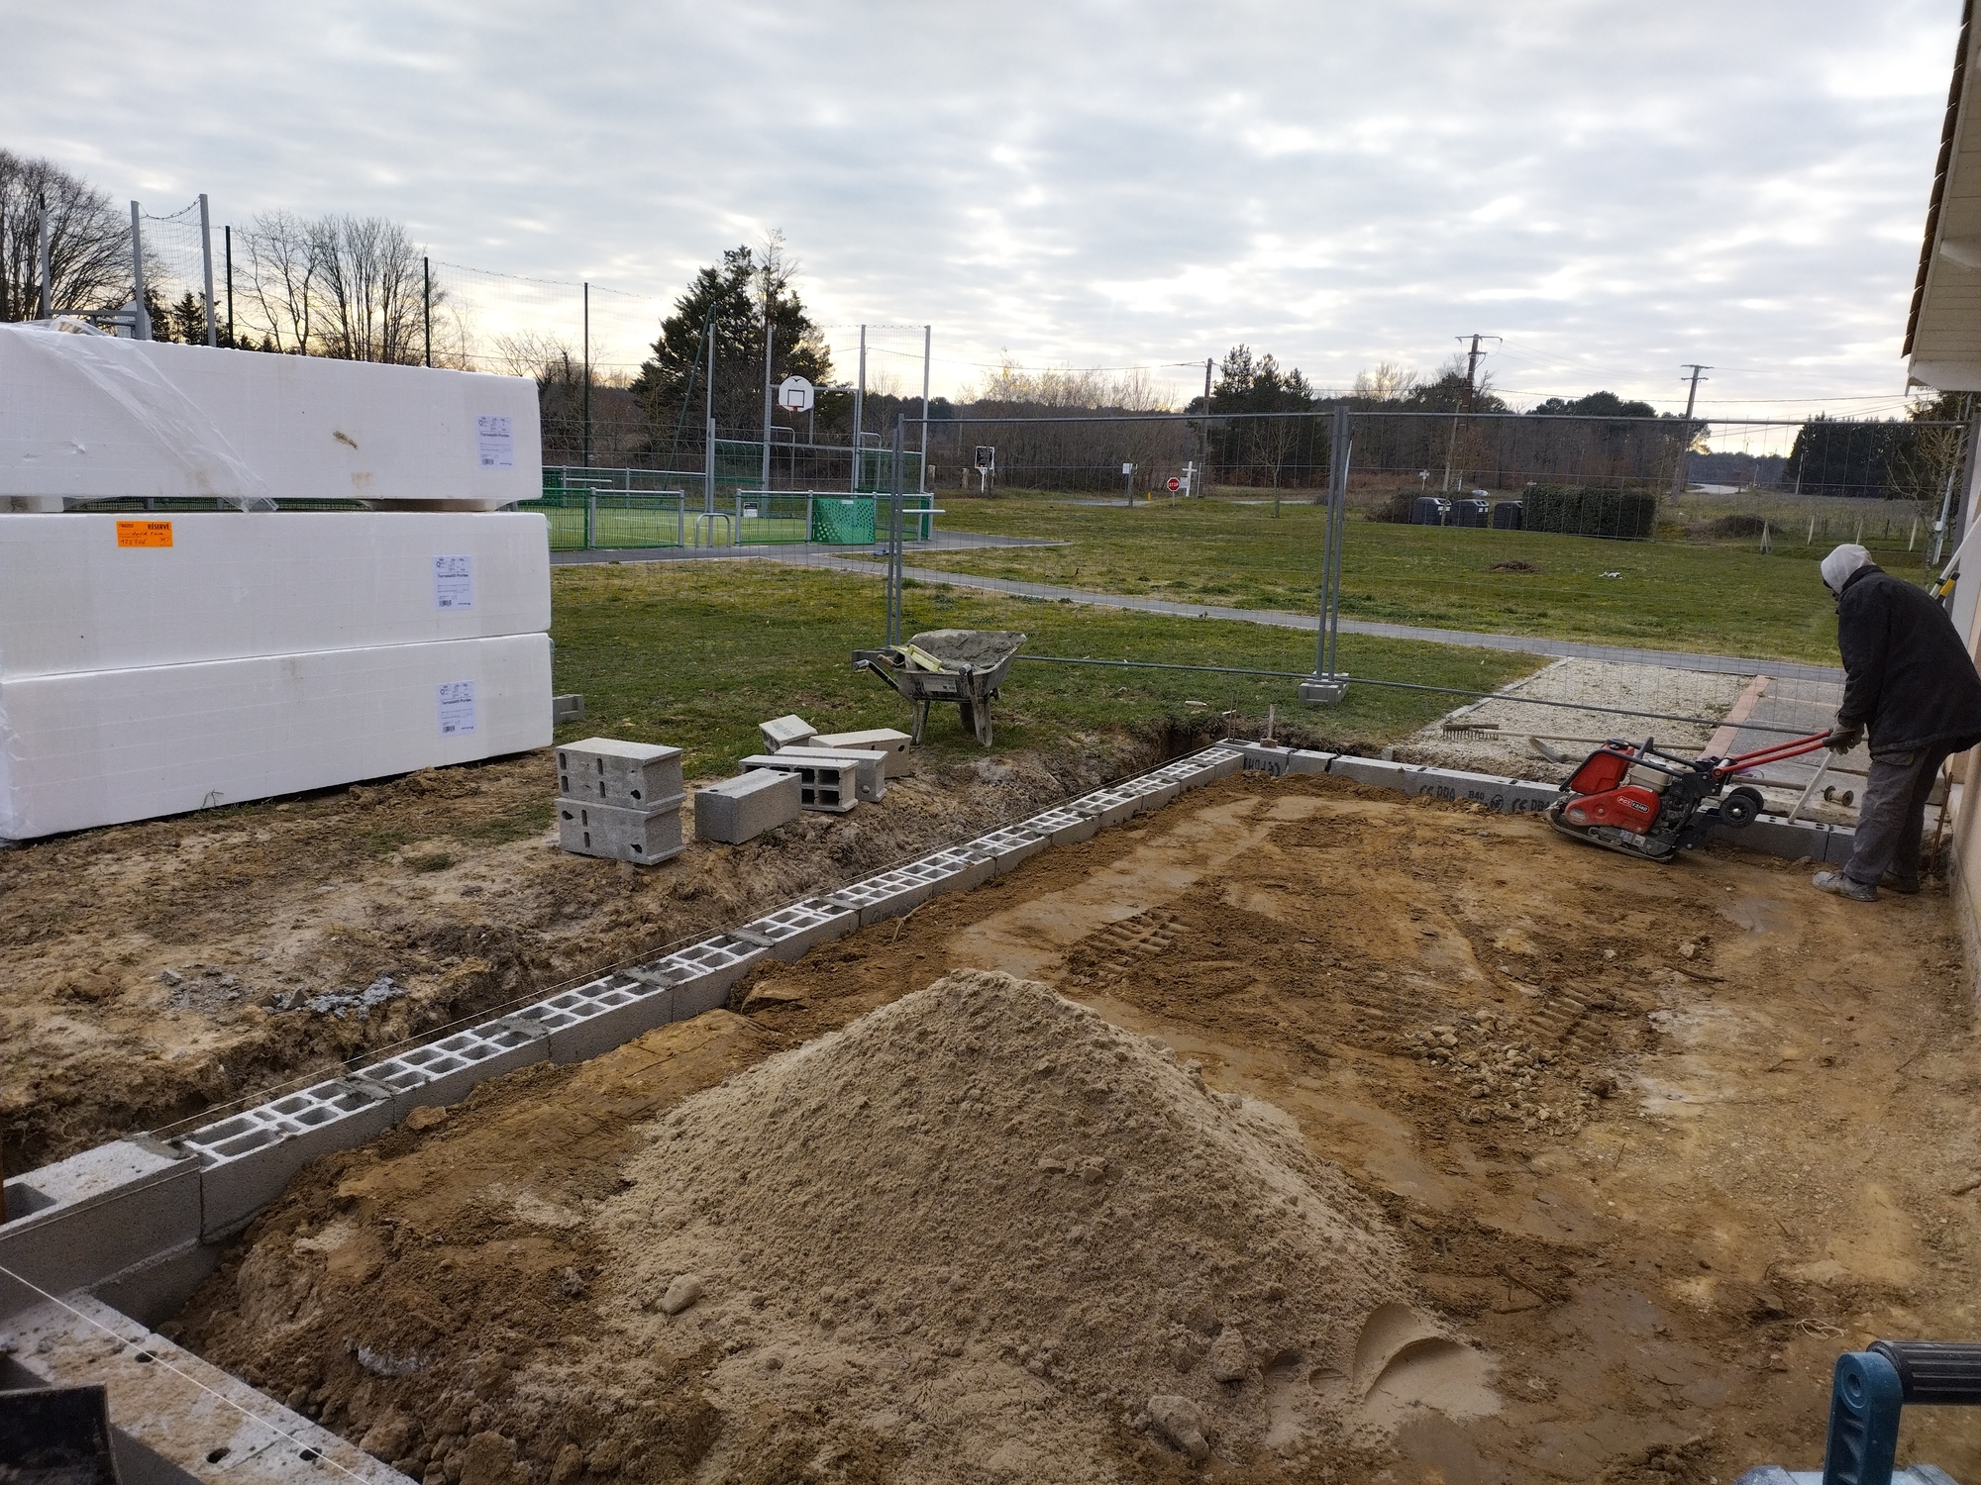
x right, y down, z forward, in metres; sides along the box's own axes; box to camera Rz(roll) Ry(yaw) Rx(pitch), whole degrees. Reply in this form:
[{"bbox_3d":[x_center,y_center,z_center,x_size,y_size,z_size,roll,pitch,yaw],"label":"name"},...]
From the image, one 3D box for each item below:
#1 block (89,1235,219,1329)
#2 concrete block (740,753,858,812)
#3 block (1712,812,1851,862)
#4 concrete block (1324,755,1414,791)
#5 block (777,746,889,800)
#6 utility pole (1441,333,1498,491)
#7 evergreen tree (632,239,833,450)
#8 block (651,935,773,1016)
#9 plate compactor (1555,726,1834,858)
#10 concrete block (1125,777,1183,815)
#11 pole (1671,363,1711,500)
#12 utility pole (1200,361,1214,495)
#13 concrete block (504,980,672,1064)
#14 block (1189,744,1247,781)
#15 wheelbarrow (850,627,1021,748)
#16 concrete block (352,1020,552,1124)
[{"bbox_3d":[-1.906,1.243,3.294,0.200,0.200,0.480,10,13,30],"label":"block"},{"bbox_3d":[-0.871,0.185,6.258,0.494,0.200,0.190,5,11,12],"label":"concrete block"},{"bbox_3d":[4.153,0.513,7.255,0.592,0.200,0.200,9,13,30],"label":"block"},{"bbox_3d":[2.327,0.220,8.314,0.500,0.200,0.200,9,13,30],"label":"concrete block"},{"bbox_3d":[-0.759,0.148,6.545,0.500,0.200,0.200,4,11,6],"label":"block"},{"bbox_3d":[25.030,-16.511,72.006,2.600,10.300,0.400,6,12,18],"label":"utility pole"},{"bbox_3d":[-10.863,-15.821,57.902,8.600,11.200,8.200,1,11,-11],"label":"evergreen tree"},{"bbox_3d":[-0.983,0.824,4.697,0.200,0.180,0.494,9,13,31],"label":"block"},{"bbox_3d":[3.590,0.218,7.061,1.260,0.790,0.450,17,18,36],"label":"plate compactor"},{"bbox_3d":[0.859,0.331,7.681,0.200,0.175,0.500,10,13,30],"label":"concrete block"},{"bbox_3d":[46.607,-20.659,92.106,2.100,9.130,0.400,8,12,25],"label":"pole"},{"bbox_3d":[12.929,-18.858,82.211,0.300,8.050,0.300,5,11,8],"label":"utility pole"},{"bbox_3d":[-1.254,0.895,4.302,0.200,0.175,0.500,10,13,30],"label":"concrete block"},{"bbox_3d":[1.380,0.181,8.473,0.200,0.180,0.494,9,13,31],"label":"block"},{"bbox_3d":[-0.266,-0.271,7.852,0.650,0.620,1.360,5,11,10],"label":"wheelbarrow"},{"bbox_3d":[-1.518,0.965,3.880,0.200,0.175,0.500,10,13,30],"label":"concrete block"}]

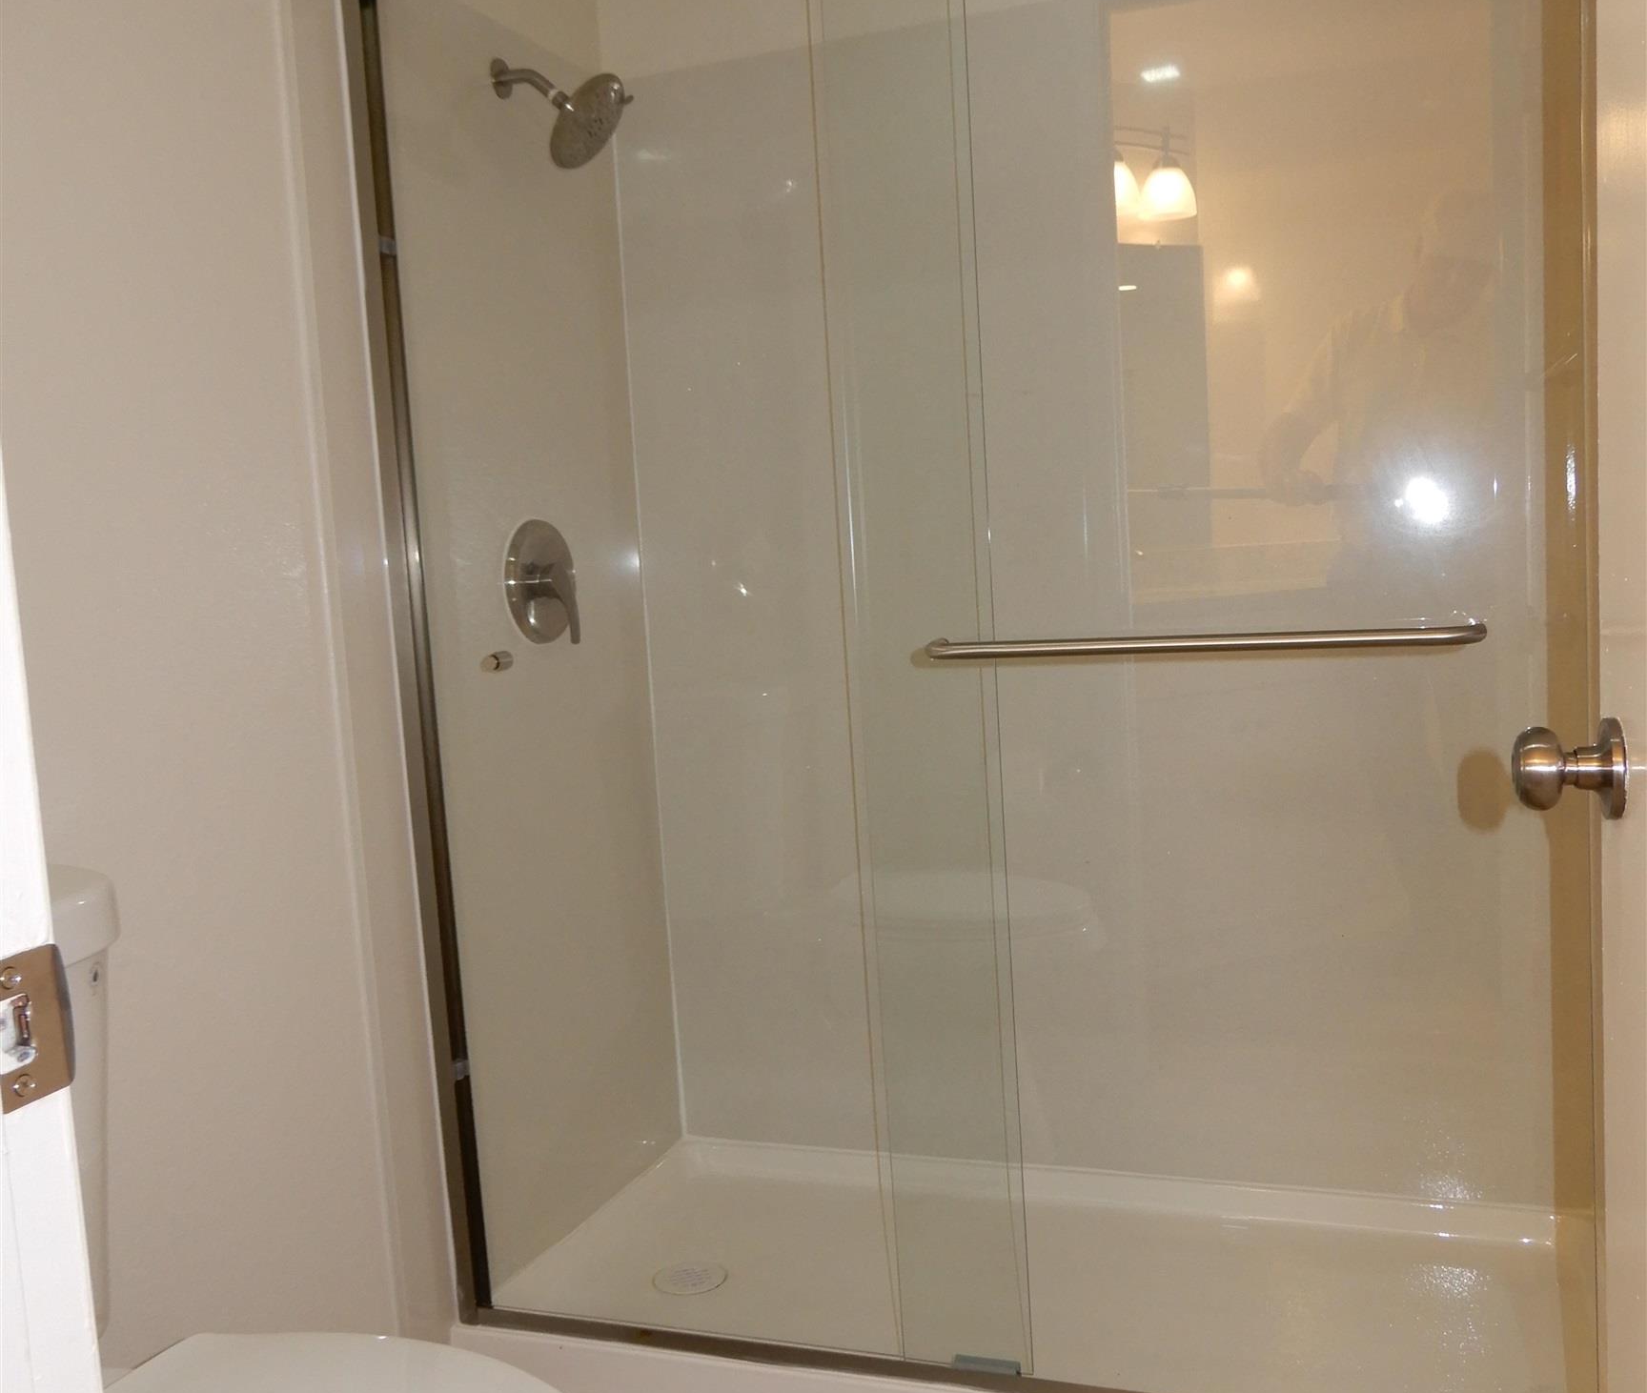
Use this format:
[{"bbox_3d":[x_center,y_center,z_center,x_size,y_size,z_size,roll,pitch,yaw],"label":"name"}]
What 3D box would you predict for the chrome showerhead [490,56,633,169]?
[{"bbox_3d":[-0.369,-0.832,2.159,0.194,0.168,0.150,-1,6,20],"label":"chrome showerhead"}]

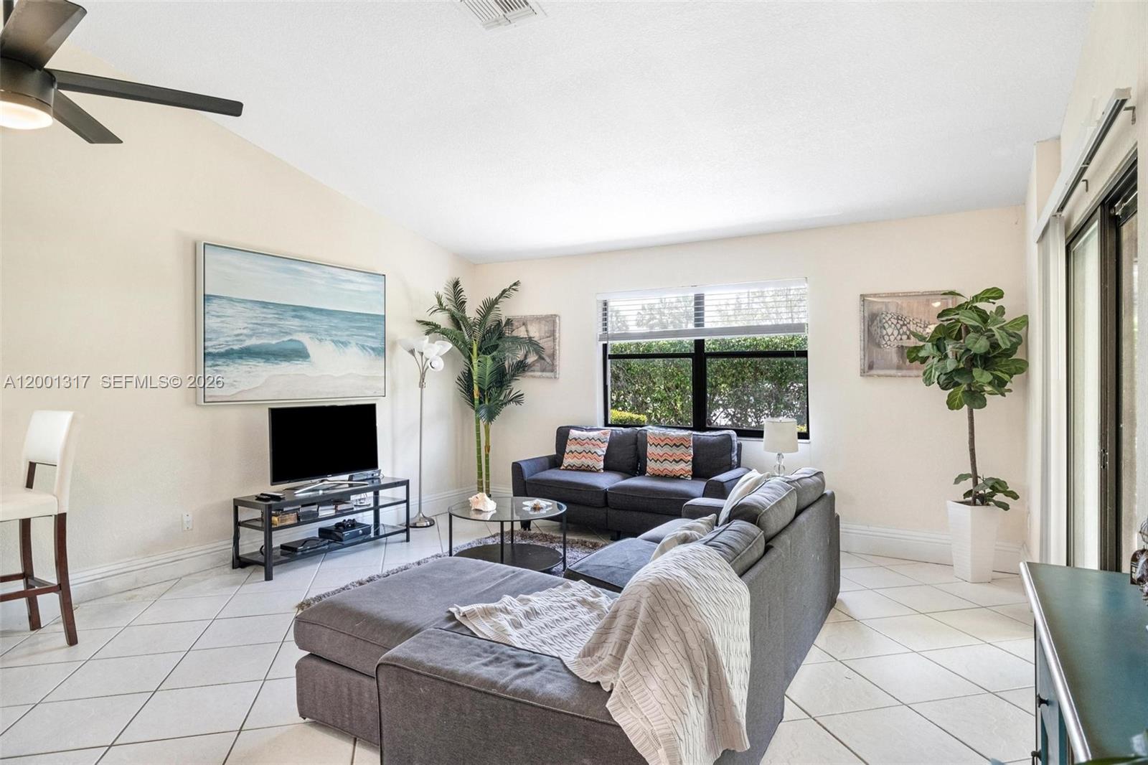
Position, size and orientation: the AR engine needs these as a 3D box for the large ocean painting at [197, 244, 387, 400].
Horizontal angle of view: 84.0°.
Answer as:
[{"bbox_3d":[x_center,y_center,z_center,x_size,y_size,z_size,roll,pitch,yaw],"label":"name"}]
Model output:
[{"bbox_3d":[-2.039,-0.390,4.828,0.060,1.067,1.560,0,0,31],"label":"large ocean painting"}]

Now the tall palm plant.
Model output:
[{"bbox_3d":[-0.854,0.165,5.821,1.080,2.190,0.950,0,0,-14],"label":"tall palm plant"}]

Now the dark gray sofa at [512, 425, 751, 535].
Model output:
[{"bbox_3d":[0.440,0.823,5.175,1.810,0.870,0.750,0,0,31],"label":"dark gray sofa"}]

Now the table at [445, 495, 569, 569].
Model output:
[{"bbox_3d":[-0.437,1.030,4.191,0.795,0.410,0.795,0,0,0],"label":"table"}]

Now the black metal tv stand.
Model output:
[{"bbox_3d":[-1.787,1.013,4.654,0.394,0.486,1.184,0,0,33],"label":"black metal tv stand"}]

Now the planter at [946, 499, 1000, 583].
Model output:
[{"bbox_3d":[2.552,1.011,4.069,0.207,0.487,0.207,0,0,6],"label":"planter"}]

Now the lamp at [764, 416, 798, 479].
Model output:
[{"bbox_3d":[1.489,0.477,4.587,0.245,0.445,0.245,0,0,31],"label":"lamp"}]

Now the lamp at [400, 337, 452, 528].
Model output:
[{"bbox_3d":[-1.312,0.432,5.652,0.430,1.650,0.440,0,0,31],"label":"lamp"}]

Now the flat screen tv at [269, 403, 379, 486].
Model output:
[{"bbox_3d":[-1.807,0.441,4.660,0.110,0.525,0.915,0,0,31],"label":"flat screen tv"}]

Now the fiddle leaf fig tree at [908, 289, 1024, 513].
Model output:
[{"bbox_3d":[2.493,0.097,4.050,0.670,1.400,0.630,0,0,31],"label":"fiddle leaf fig tree"}]

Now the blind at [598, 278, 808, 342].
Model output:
[{"bbox_3d":[0.992,-0.585,5.338,1.824,0.432,0.070,0,0,31],"label":"blind"}]

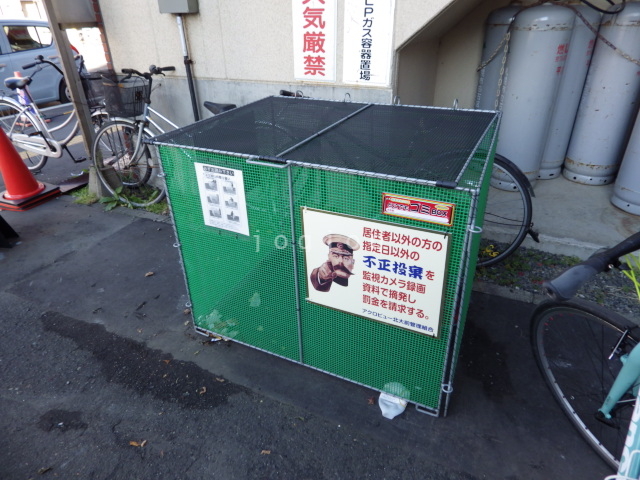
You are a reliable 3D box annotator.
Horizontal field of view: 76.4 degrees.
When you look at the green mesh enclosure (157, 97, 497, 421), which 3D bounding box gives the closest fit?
[{"bbox_3d":[0.108,-0.056,1.979,1.210,0.960,0.935,12,33,22],"label":"green mesh enclosure"}]

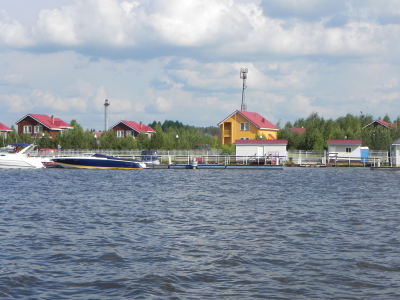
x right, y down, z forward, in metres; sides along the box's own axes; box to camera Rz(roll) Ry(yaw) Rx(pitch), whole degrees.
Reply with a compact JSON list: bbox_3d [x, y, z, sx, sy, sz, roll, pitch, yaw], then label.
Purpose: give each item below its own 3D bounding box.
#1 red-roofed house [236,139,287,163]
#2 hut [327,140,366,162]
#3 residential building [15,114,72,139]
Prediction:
[{"bbox_3d":[9.100,0.160,128.500,7.700,3.300,3.300,0,0,3],"label":"red-roofed house"},{"bbox_3d":[21.450,0.130,128.200,5.100,3.200,3.200,0,0,6],"label":"hut"},{"bbox_3d":[-31.400,-3.100,173.800,8.600,7.800,8.200,0,0,26],"label":"residential building"}]

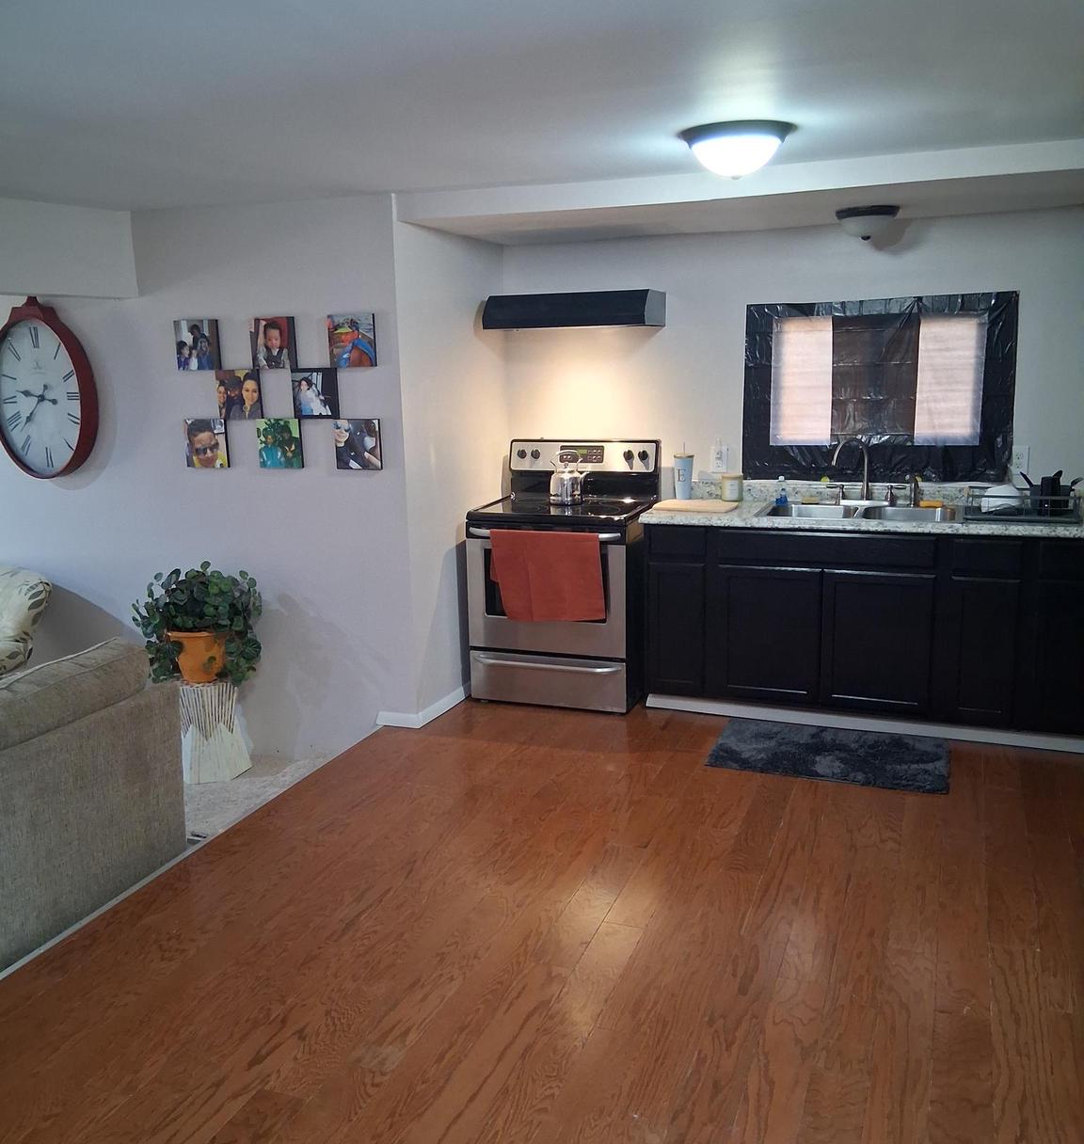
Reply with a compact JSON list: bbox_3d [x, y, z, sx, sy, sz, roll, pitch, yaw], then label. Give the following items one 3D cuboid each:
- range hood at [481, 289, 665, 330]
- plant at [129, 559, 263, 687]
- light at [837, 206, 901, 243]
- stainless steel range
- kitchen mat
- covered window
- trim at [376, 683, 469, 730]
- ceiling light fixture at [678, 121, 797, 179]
[{"bbox_3d":[0.156,-1.223,5.108,0.777,0.165,0.420,3,12,20],"label":"range hood"},{"bbox_3d":[-1.509,0.230,4.749,0.560,0.490,0.520,3,12,20],"label":"plant"},{"bbox_3d":[1.309,-1.395,4.367,0.256,0.121,0.256,3,12,20],"label":"light"},{"bbox_3d":[0.121,-0.006,5.207,0.759,1.197,0.680,3,12,20],"label":"stainless steel range"},{"bbox_3d":[1.169,0.727,4.416,0.910,0.020,0.581,3,12,20],"label":"kitchen mat"},{"bbox_3d":[1.489,-0.811,4.892,1.166,0.818,0.030,3,12,20],"label":"covered window"},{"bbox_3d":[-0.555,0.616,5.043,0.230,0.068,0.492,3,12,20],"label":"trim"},{"bbox_3d":[0.595,-1.262,3.294,0.352,0.133,0.352,3,12,20],"label":"ceiling light fixture"}]

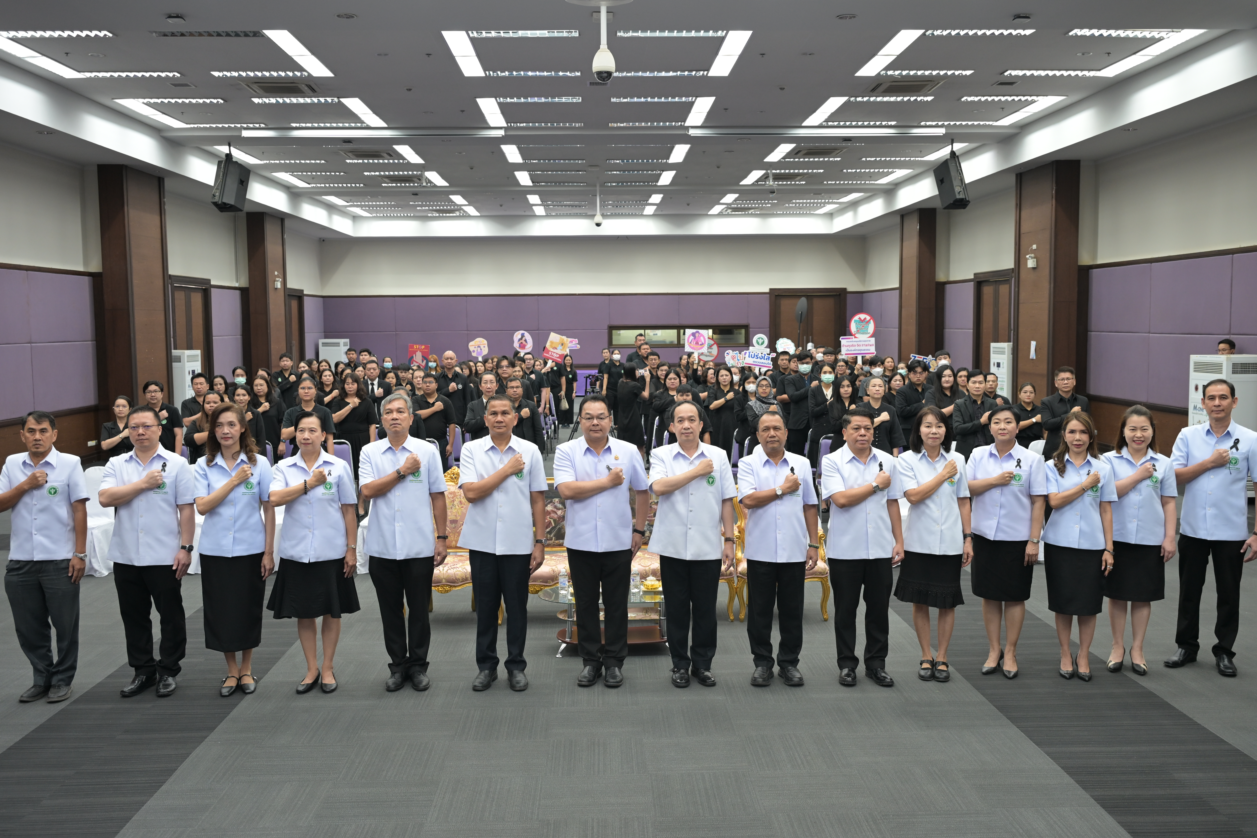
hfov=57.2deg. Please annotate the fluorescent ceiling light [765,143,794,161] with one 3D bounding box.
[{"bbox_3d":[2.867,-5.043,21.767,0.270,0.090,2.280,-1,5,-2],"label":"fluorescent ceiling light"}]

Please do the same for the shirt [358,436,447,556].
[{"bbox_3d":[-1.353,0.460,6.892,0.532,0.716,0.310,-1,5,-6],"label":"shirt"}]

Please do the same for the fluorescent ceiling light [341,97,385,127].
[{"bbox_3d":[-4.022,-4.682,17.623,0.280,0.080,2.380,0,5,-2],"label":"fluorescent ceiling light"}]

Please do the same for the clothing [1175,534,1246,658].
[{"bbox_3d":[3.728,1.063,7.381,0.450,0.920,0.320,2,5,26],"label":"clothing"}]

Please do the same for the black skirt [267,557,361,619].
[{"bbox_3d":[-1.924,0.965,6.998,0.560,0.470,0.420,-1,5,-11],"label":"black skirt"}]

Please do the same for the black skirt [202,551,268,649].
[{"bbox_3d":[-2.370,1.052,6.921,0.378,0.706,0.290,-2,5,-15],"label":"black skirt"}]

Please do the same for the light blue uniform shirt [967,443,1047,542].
[{"bbox_3d":[2.354,0.446,7.167,0.500,0.620,0.300,1,5,20],"label":"light blue uniform shirt"}]

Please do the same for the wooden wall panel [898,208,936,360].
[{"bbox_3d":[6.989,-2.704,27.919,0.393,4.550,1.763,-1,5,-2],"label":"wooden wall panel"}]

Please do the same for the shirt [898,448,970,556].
[{"bbox_3d":[1.891,0.489,7.106,0.450,0.670,0.300,0,5,9],"label":"shirt"}]

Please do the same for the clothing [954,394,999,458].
[{"bbox_3d":[3.504,0.105,11.561,0.500,0.680,0.300,1,5,13],"label":"clothing"}]

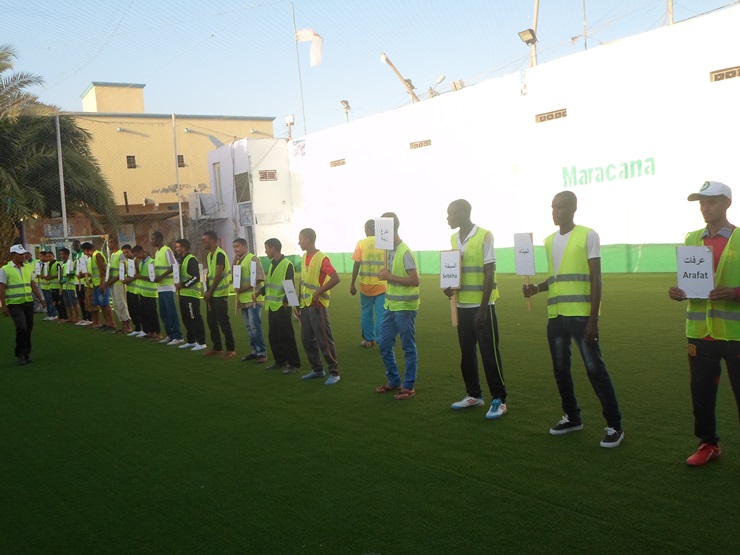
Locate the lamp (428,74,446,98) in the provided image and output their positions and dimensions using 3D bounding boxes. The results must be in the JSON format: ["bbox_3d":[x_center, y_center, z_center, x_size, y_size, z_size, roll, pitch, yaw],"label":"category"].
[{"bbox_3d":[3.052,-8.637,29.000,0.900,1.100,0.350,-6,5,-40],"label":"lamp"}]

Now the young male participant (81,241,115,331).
[{"bbox_3d":[-5.526,0.184,13.100,0.580,1.740,0.520,-5,4,-30],"label":"young male participant"}]

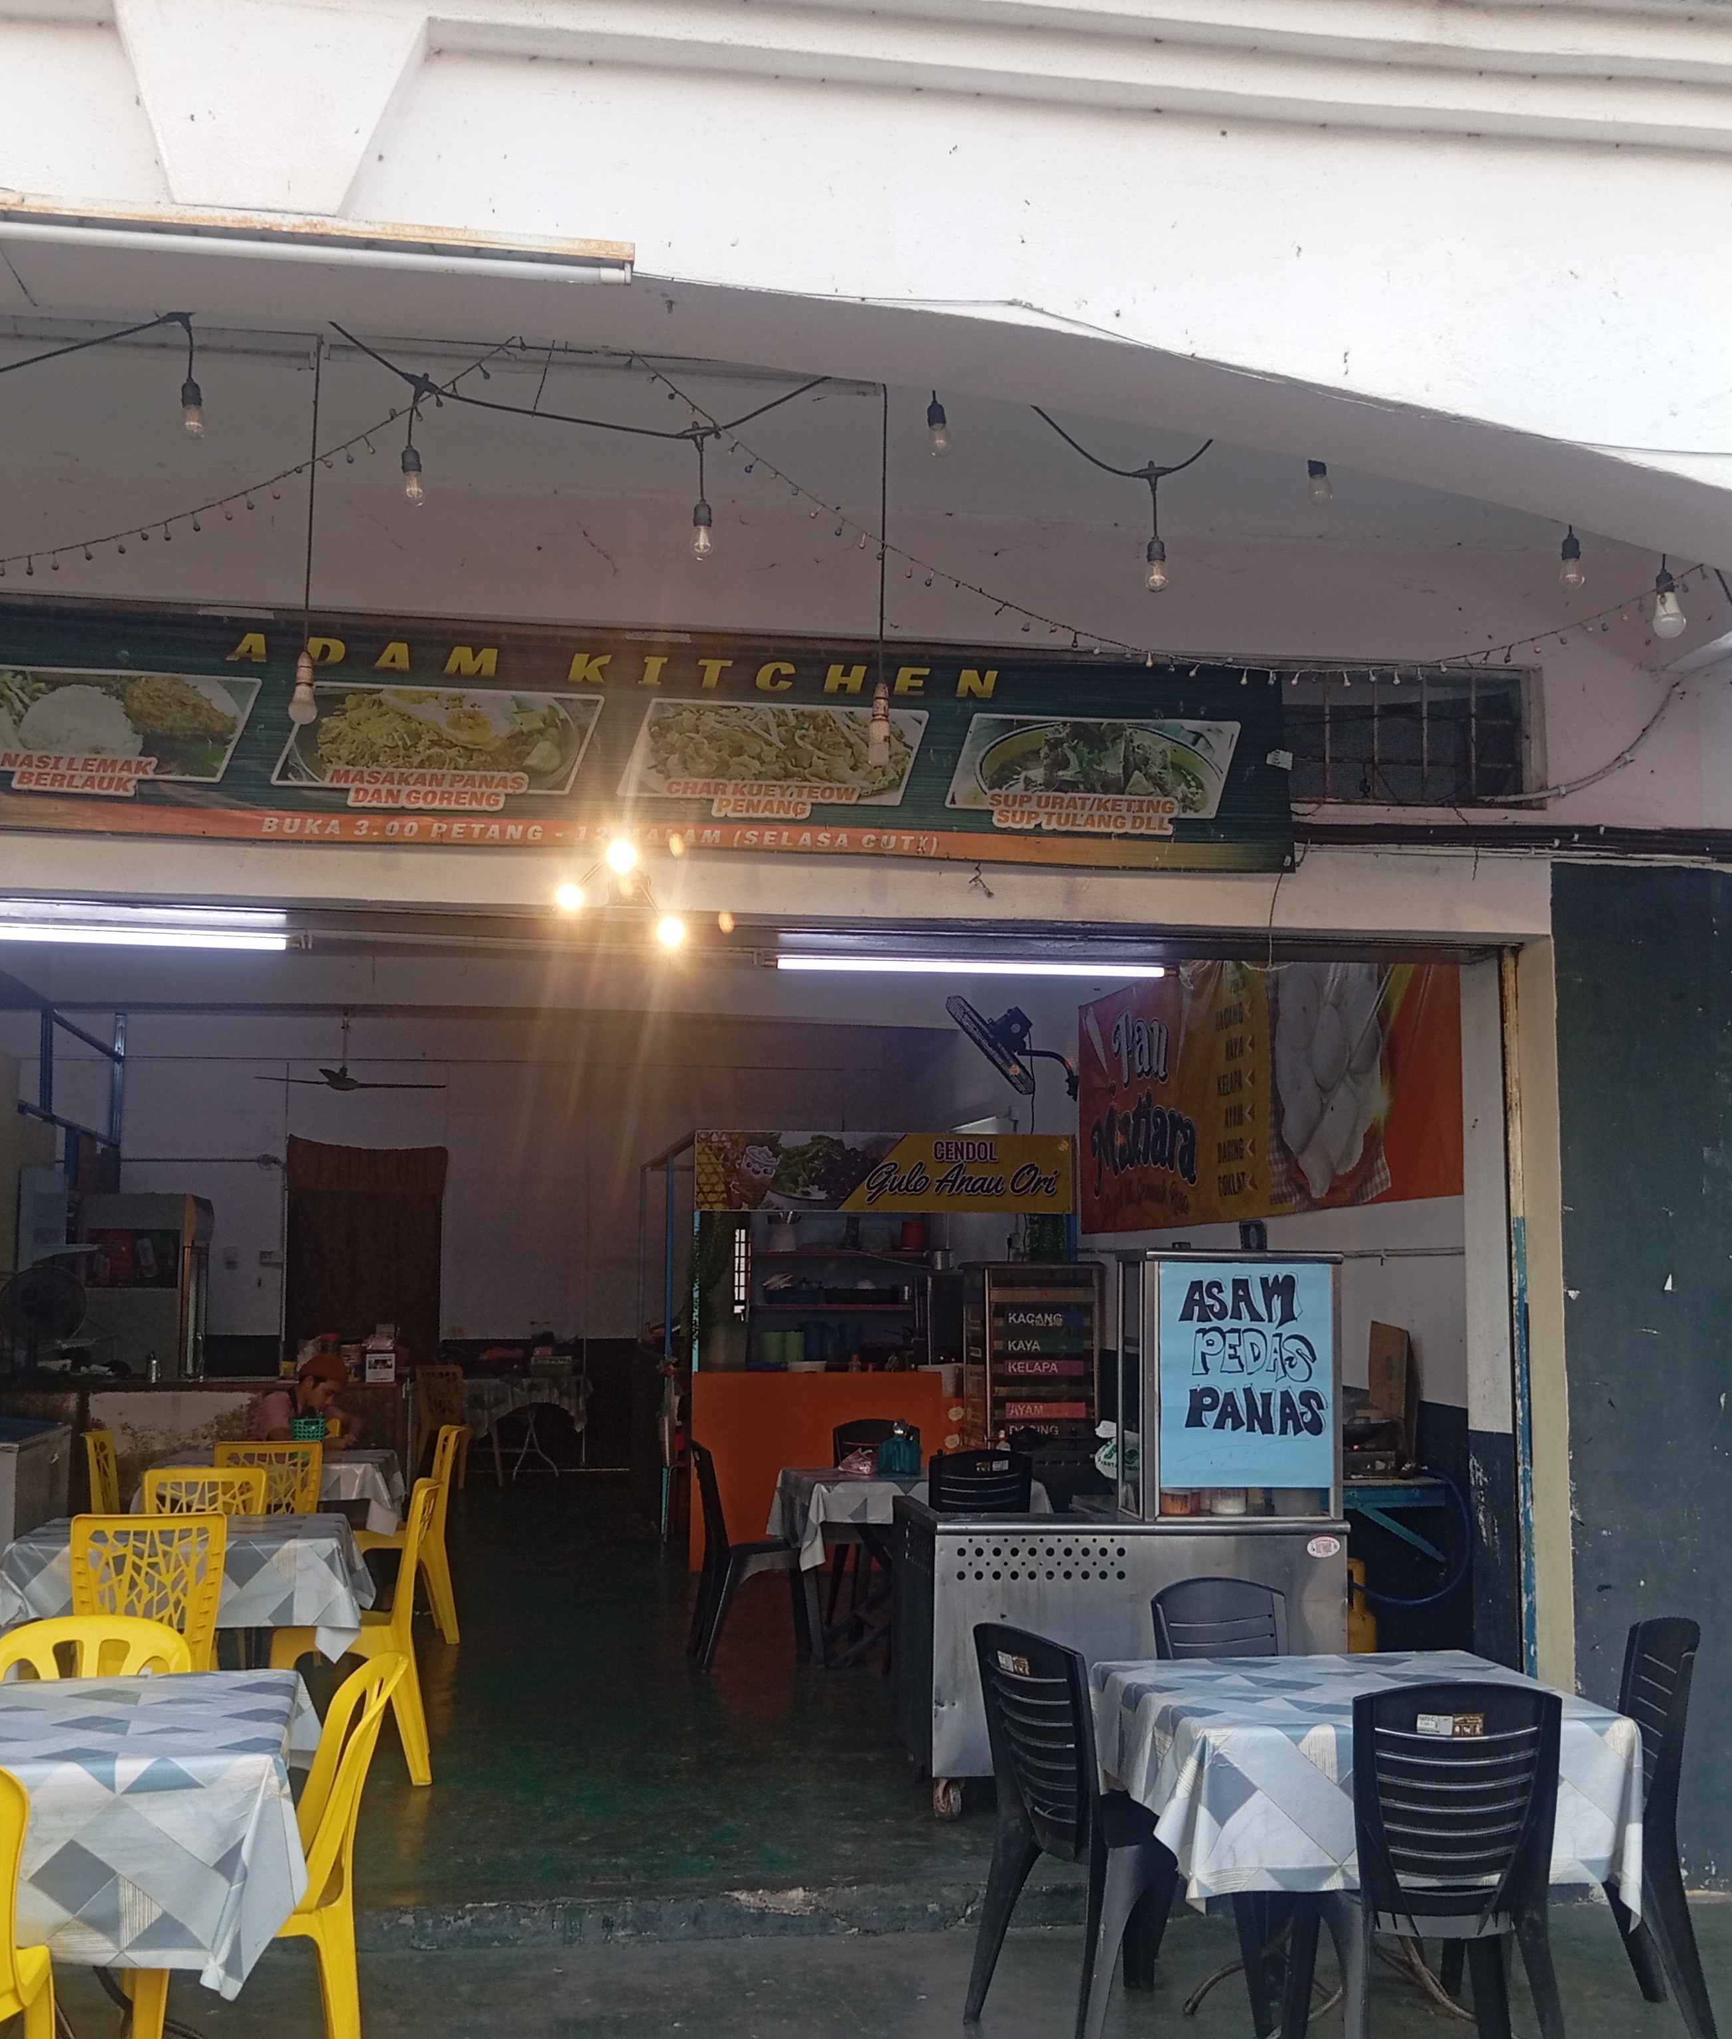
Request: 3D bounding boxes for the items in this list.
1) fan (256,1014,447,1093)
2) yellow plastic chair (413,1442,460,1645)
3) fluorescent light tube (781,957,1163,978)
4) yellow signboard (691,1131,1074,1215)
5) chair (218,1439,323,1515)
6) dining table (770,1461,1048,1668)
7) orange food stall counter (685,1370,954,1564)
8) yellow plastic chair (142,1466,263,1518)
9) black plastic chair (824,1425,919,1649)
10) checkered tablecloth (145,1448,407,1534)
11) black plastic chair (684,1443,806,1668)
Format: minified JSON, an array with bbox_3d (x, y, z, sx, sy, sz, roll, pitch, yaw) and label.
[{"bbox_3d":[-3.366,0.219,14.219,1.380,0.509,1.380,1,-6,-8],"label":"fan"},{"bbox_3d":[-1.990,2.137,9.100,0.540,0.900,0.460,2,-6,-21],"label":"yellow plastic chair"},{"bbox_3d":[0.310,-0.150,6.420,1.170,0.040,0.040,1,-6,-10],"label":"fluorescent light tube"},{"bbox_3d":[0.105,0.798,11.337,1.992,0.404,0.040,1,-6,-8],"label":"yellow signboard"},{"bbox_3d":[-2.300,2.076,8.520,0.460,0.900,0.540,1,-6,-10],"label":"chair"},{"bbox_3d":[0.180,2.191,8.800,0.920,0.740,0.740,1,-6,-10],"label":"dining table"},{"bbox_3d":[-0.280,2.336,11.430,1.300,1.000,0.600,1,-6,-10],"label":"orange food stall counter"},{"bbox_3d":[-2.154,1.892,6.980,0.440,0.860,0.500,1,-6,-8],"label":"yellow plastic chair"},{"bbox_3d":[0.090,2.201,9.520,0.460,0.870,0.540,1,-6,-10],"label":"black plastic chair"},{"bbox_3d":[-2.416,1.935,8.919,1.020,0.300,0.880,1,-6,-8],"label":"checkered tablecloth"},{"bbox_3d":[-0.438,2.077,8.558,0.520,0.860,0.450,1,-6,-8],"label":"black plastic chair"}]

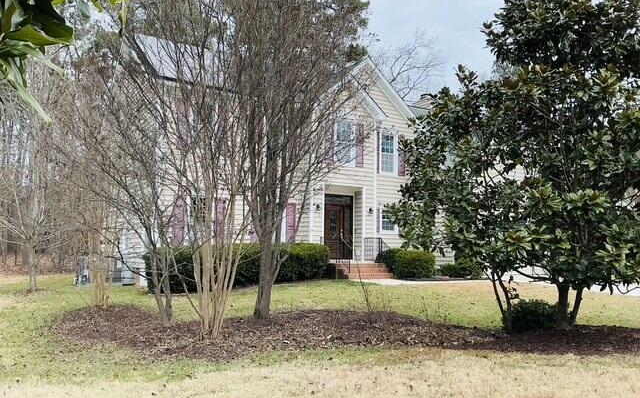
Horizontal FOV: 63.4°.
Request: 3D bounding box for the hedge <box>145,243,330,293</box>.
[{"bbox_3d":[-2.479,2.159,16.622,5.900,1.380,1.200,4,-7,-33],"label":"hedge"}]

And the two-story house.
[{"bbox_3d":[-1.098,-1.155,22.190,13.600,9.300,7.550,4,-7,-33],"label":"two-story house"}]

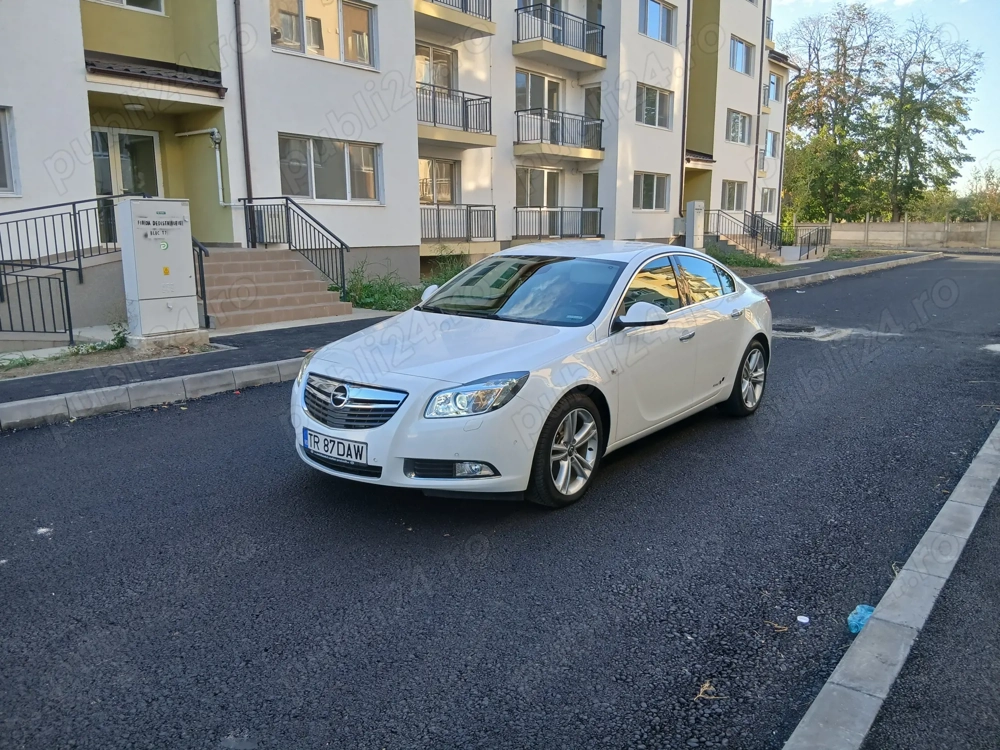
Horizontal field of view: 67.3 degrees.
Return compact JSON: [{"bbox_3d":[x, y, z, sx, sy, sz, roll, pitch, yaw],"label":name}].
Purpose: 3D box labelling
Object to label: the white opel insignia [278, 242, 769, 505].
[{"bbox_3d":[0.605,-0.287,5.801,1.930,1.490,4.830,8,13,38],"label":"white opel insignia"}]

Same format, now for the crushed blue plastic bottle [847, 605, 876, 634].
[{"bbox_3d":[1.429,0.957,2.962,0.090,0.075,0.170,8,13,38],"label":"crushed blue plastic bottle"}]

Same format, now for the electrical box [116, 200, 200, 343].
[{"bbox_3d":[-4.103,-1.290,9.049,0.310,1.580,0.715,8,13,38],"label":"electrical box"}]

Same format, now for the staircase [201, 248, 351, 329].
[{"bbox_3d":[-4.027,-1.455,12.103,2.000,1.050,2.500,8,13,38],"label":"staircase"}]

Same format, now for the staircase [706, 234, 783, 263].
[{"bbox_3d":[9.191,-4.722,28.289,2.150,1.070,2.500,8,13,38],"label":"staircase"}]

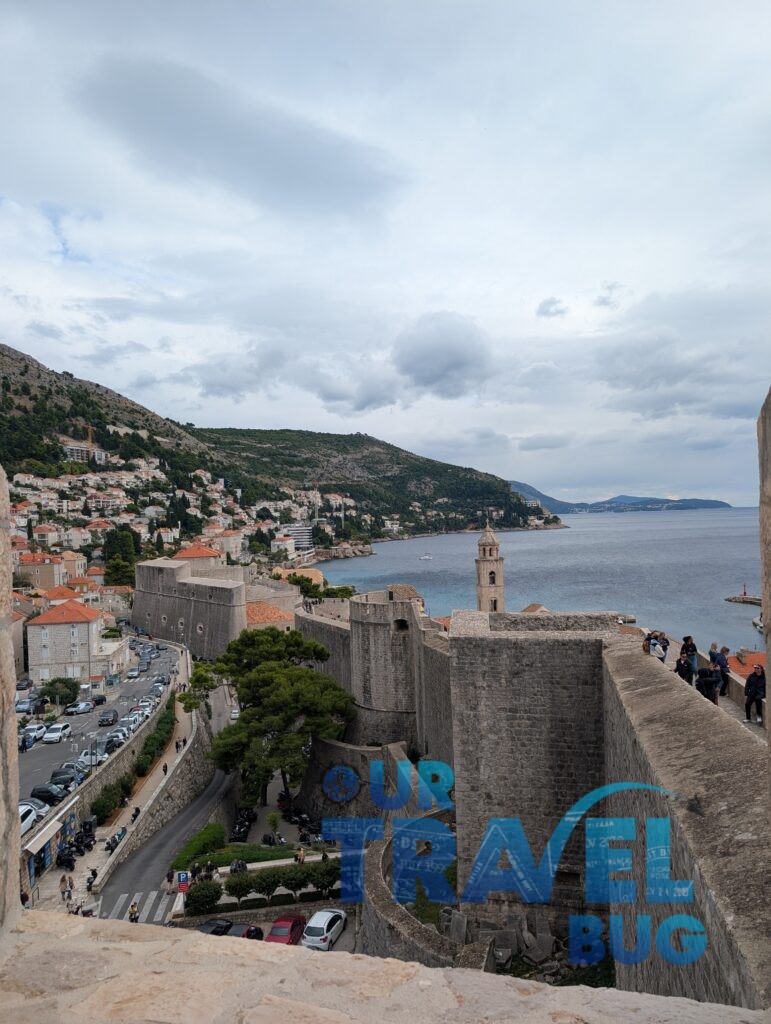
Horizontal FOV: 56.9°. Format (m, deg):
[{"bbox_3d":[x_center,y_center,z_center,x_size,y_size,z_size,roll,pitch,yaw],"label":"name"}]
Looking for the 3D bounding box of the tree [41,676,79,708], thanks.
[{"bbox_3d":[-46.238,25.712,101.000,5.000,4.600,4.900,-1,0,0],"label":"tree"}]

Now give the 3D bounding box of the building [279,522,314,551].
[{"bbox_3d":[-104.585,29.712,845.000,38.000,33.000,25.000,-1,0,-27],"label":"building"}]

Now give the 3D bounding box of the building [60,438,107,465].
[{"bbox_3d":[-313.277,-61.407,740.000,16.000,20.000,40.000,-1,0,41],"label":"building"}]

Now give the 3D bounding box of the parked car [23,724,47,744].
[{"bbox_3d":[-42.497,26.756,85.500,1.800,1.520,4.250,-1,0,-2],"label":"parked car"}]

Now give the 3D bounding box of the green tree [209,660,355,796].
[{"bbox_3d":[-11.432,24.647,78.200,14.600,14.800,13.500,-2,0,0],"label":"green tree"}]

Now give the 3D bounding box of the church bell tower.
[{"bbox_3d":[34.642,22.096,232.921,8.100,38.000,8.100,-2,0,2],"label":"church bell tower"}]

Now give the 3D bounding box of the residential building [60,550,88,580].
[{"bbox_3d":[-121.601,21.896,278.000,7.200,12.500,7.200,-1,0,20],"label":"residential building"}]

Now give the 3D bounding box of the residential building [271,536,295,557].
[{"bbox_3d":[-114.464,37.594,797.884,20.500,18.500,16.500,-2,0,22],"label":"residential building"}]

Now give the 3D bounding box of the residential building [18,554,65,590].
[{"bbox_3d":[-114.652,20.243,235.941,11.200,12.300,8.500,-2,0,3],"label":"residential building"}]

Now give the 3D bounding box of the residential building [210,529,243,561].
[{"bbox_3d":[-118.896,24.599,530.000,16.000,22.000,18.000,-1,0,41],"label":"residential building"}]

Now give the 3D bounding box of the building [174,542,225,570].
[{"bbox_3d":[-70.500,18.000,266.000,16.000,14.000,17.000,-1,0,-10],"label":"building"}]

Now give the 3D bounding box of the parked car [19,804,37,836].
[{"bbox_3d":[-29.450,24.870,56.200,1.800,1.550,4.250,-1,0,-3],"label":"parked car"}]

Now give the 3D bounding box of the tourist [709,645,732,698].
[{"bbox_3d":[11.633,5.514,24.580,0.600,1.680,0.520,-2,0,-6],"label":"tourist"}]

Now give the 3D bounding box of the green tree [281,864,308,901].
[{"bbox_3d":[-6.259,25.674,48.819,2.000,2.350,2.000,-2,0,0],"label":"green tree"}]

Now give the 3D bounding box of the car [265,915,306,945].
[{"bbox_3d":[-6.173,26.009,44.338,1.700,1.400,4.100,-1,0,9],"label":"car"}]

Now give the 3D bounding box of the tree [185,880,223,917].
[{"bbox_3d":[-12.671,26.908,49.500,2.450,2.350,2.450,-1,0,0],"label":"tree"}]

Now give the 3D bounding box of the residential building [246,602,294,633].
[{"bbox_3d":[-36.484,34.743,222.883,15.500,12.400,11.000,-1,0,-24],"label":"residential building"}]

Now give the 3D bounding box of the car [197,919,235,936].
[{"bbox_3d":[-10.618,25.684,42.555,1.760,1.440,4.150,-1,0,10],"label":"car"}]

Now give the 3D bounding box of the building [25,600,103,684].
[{"bbox_3d":[-55.400,21.950,123.700,10.100,13.000,11.000,-1,0,-12],"label":"building"}]

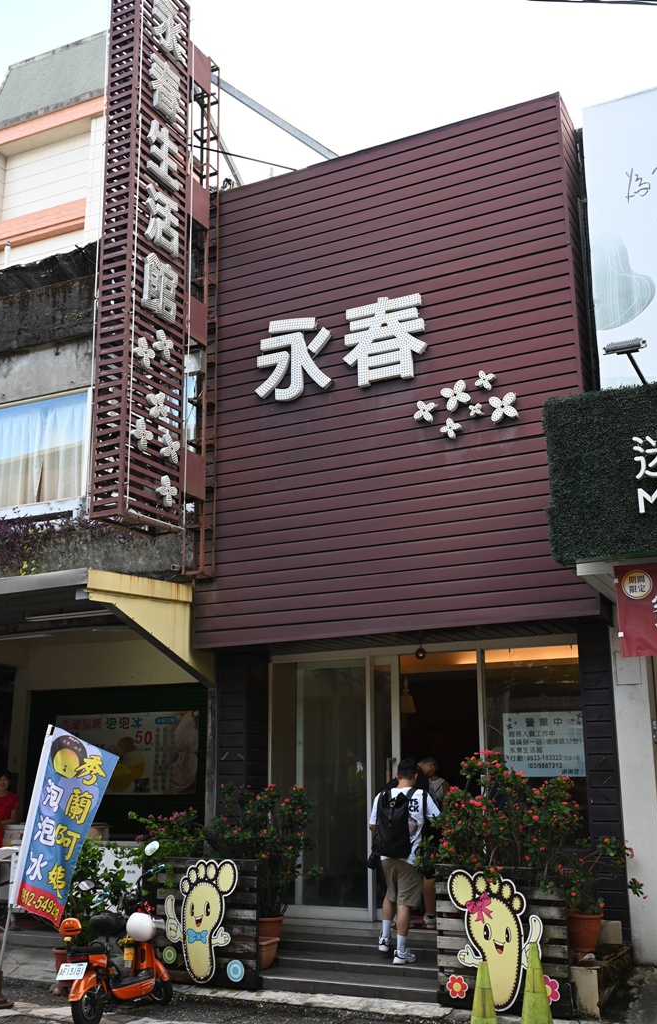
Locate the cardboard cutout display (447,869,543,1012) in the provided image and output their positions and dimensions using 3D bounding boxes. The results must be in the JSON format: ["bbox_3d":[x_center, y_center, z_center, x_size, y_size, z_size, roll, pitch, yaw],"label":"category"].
[{"bbox_3d":[1.269,3.267,7.828,0.800,1.020,0.070,-8,-18,25],"label":"cardboard cutout display"}]

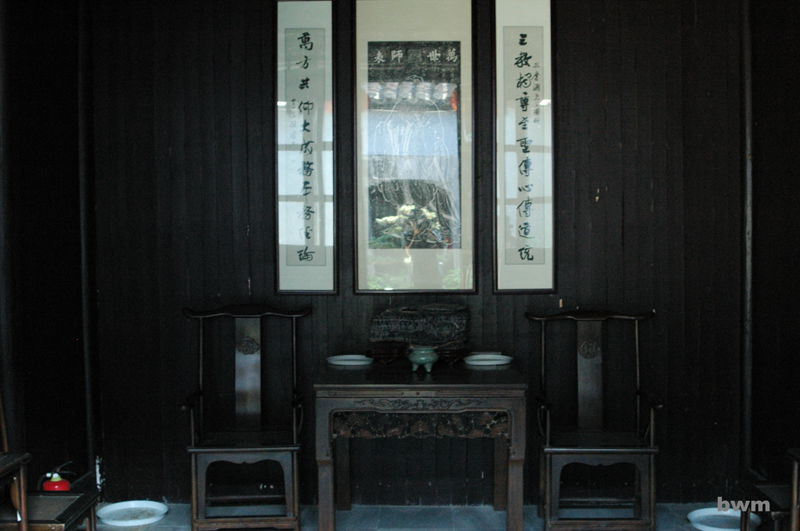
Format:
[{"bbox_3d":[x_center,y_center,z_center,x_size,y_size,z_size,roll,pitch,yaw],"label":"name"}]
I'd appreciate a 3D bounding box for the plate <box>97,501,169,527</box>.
[{"bbox_3d":[-1.480,1.379,5.159,0.395,0.054,0.395,-1,2,0],"label":"plate"}]

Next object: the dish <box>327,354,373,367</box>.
[{"bbox_3d":[-0.269,0.516,5.059,0.256,0.030,0.256,-1,2,0],"label":"dish"}]

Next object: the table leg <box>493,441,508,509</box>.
[{"bbox_3d":[0.571,0.990,5.274,0.075,0.780,0.075,-1,2,2],"label":"table leg"}]

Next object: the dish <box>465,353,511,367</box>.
[{"bbox_3d":[0.479,0.508,5.049,0.260,0.030,0.260,-1,2,2],"label":"dish"}]

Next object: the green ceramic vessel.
[{"bbox_3d":[0.119,0.474,4.777,0.152,0.128,0.148,-1,2,2],"label":"green ceramic vessel"}]

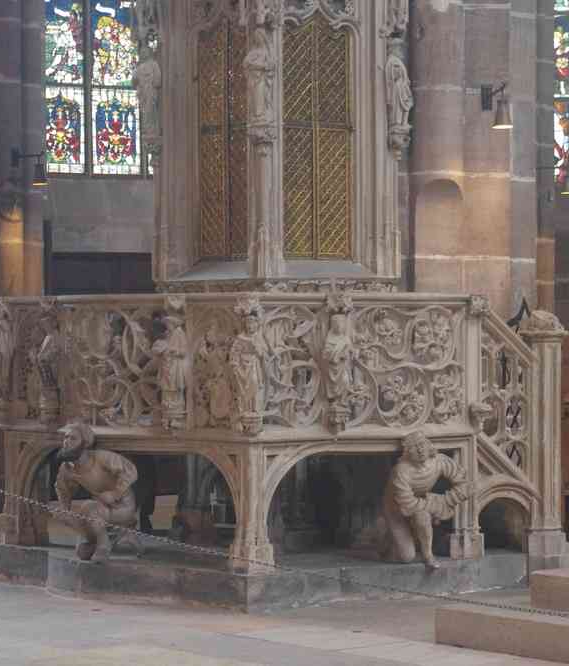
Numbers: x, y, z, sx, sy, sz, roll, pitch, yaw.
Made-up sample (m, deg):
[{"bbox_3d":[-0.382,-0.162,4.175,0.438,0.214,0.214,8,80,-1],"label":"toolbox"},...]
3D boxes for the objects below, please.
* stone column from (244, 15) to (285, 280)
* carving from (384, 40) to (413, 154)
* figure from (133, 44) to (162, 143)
[{"bbox_3d":[-0.124,-1.154,14.150,0.260,1.660,0.300,0,0,6],"label":"stone column"},{"bbox_3d":[0.742,-1.532,14.800,0.200,0.740,0.200,0,0,21],"label":"carving"},{"bbox_3d":[-0.897,-1.549,14.900,0.200,0.710,0.200,0,0,-21],"label":"figure"}]

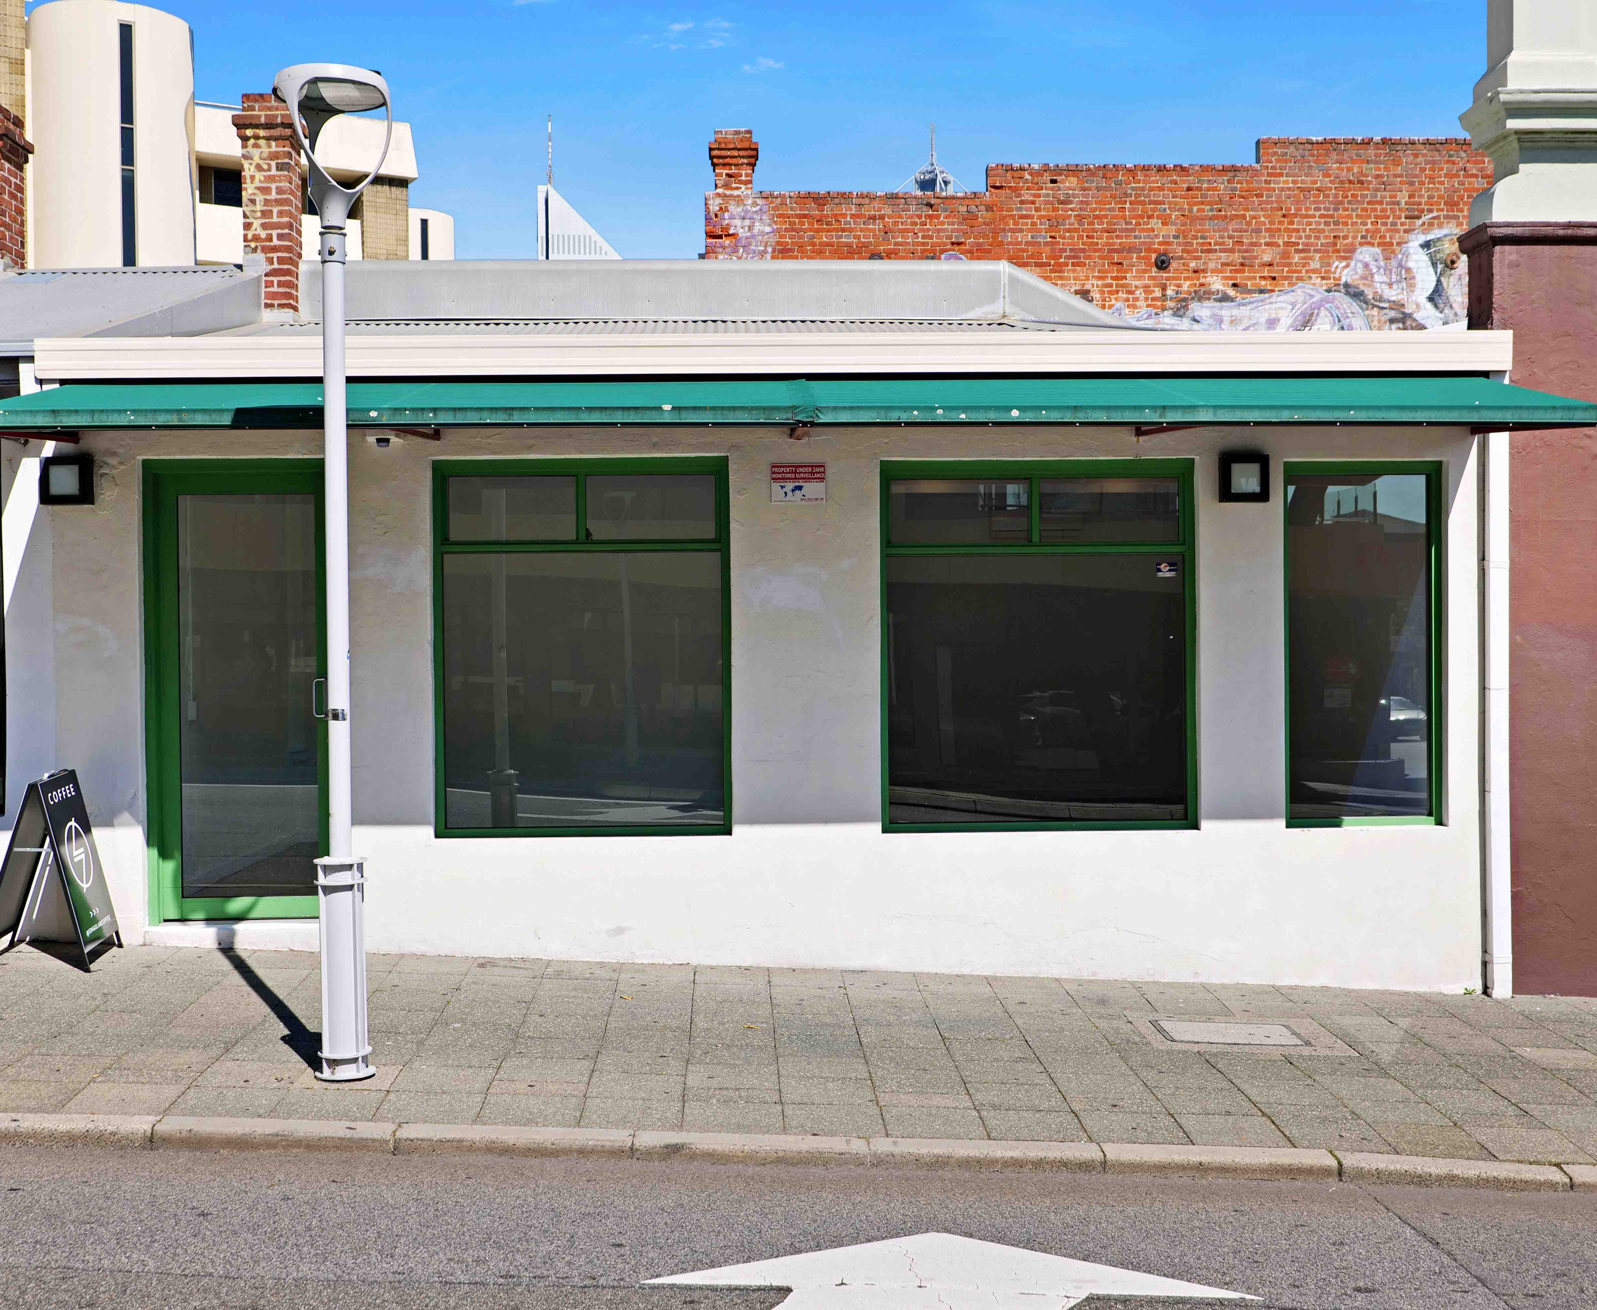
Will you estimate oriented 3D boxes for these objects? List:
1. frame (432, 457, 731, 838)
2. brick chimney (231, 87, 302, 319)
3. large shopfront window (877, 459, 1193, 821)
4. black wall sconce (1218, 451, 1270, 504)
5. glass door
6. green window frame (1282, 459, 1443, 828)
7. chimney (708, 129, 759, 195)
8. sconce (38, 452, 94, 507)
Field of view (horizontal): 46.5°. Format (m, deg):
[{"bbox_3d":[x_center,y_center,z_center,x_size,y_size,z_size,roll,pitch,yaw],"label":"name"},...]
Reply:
[{"bbox_3d":[-1.153,-0.038,9.950,1.580,2.021,0.090,-1,1,-2],"label":"frame"},{"bbox_3d":[-3.888,-3.295,13.775,0.460,1.632,0.460,-1,1,-2],"label":"brick chimney"},{"bbox_3d":[1.295,-0.049,10.040,1.712,2.002,0.090,-1,1,-2],"label":"large shopfront window"},{"bbox_3d":[2.370,-0.945,9.912,0.251,0.273,0.100,-1,1,-2],"label":"black wall sconce"},{"bbox_3d":[-2.941,0.191,9.882,1.039,2.454,0.100,-1,1,-2],"label":"glass door"},{"bbox_3d":[3.065,-0.060,10.104,0.877,1.986,0.090,-1,1,-2],"label":"green window frame"},{"bbox_3d":[-0.836,-6.290,23.935,0.620,0.824,0.620,-1,1,-2],"label":"chimney"},{"bbox_3d":[-3.815,-0.908,9.686,0.246,0.267,0.100,-1,1,-2],"label":"sconce"}]

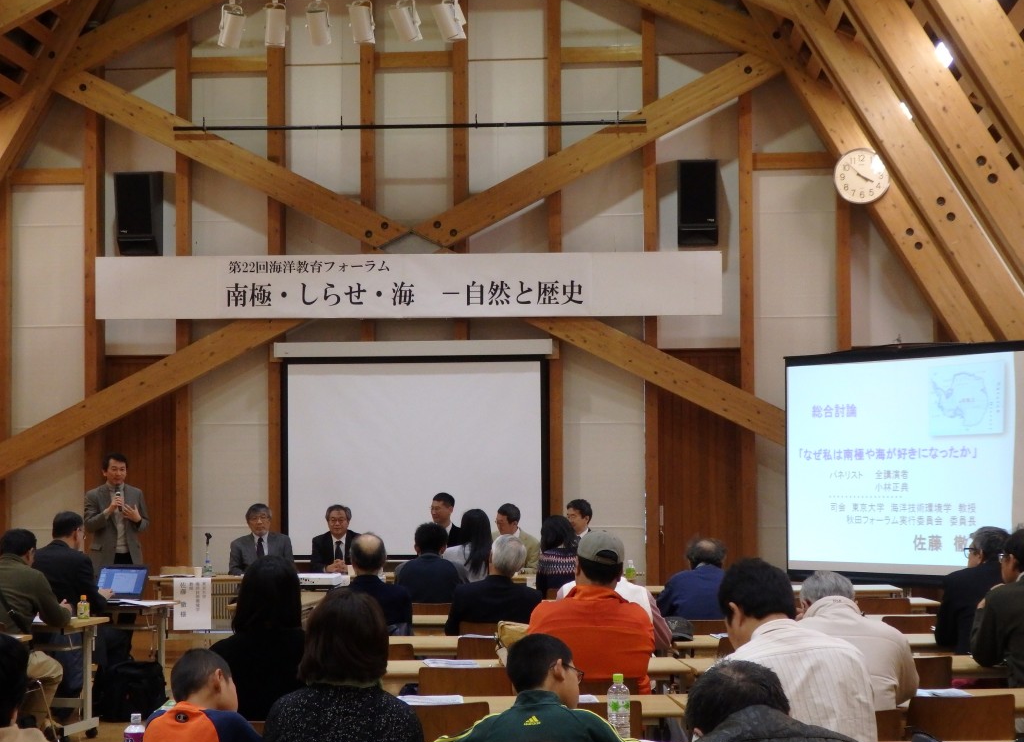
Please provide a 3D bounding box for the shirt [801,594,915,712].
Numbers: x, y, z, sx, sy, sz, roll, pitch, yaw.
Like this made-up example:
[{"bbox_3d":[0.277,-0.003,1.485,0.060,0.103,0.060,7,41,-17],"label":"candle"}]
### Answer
[{"bbox_3d":[1.135,0.985,5.530,0.520,0.500,0.420,0,-3,-7],"label":"shirt"}]

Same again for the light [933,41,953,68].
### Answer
[{"bbox_3d":[3.030,-2.240,11.250,0.220,0.150,0.220,-1,-3,5],"label":"light"}]

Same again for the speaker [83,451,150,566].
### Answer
[{"bbox_3d":[-3.066,1.481,12.348,0.520,1.700,0.380,1,-4,-21],"label":"speaker"}]

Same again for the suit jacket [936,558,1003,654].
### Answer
[{"bbox_3d":[2.244,1.186,7.531,0.480,0.620,0.400,1,-4,-21],"label":"suit jacket"}]

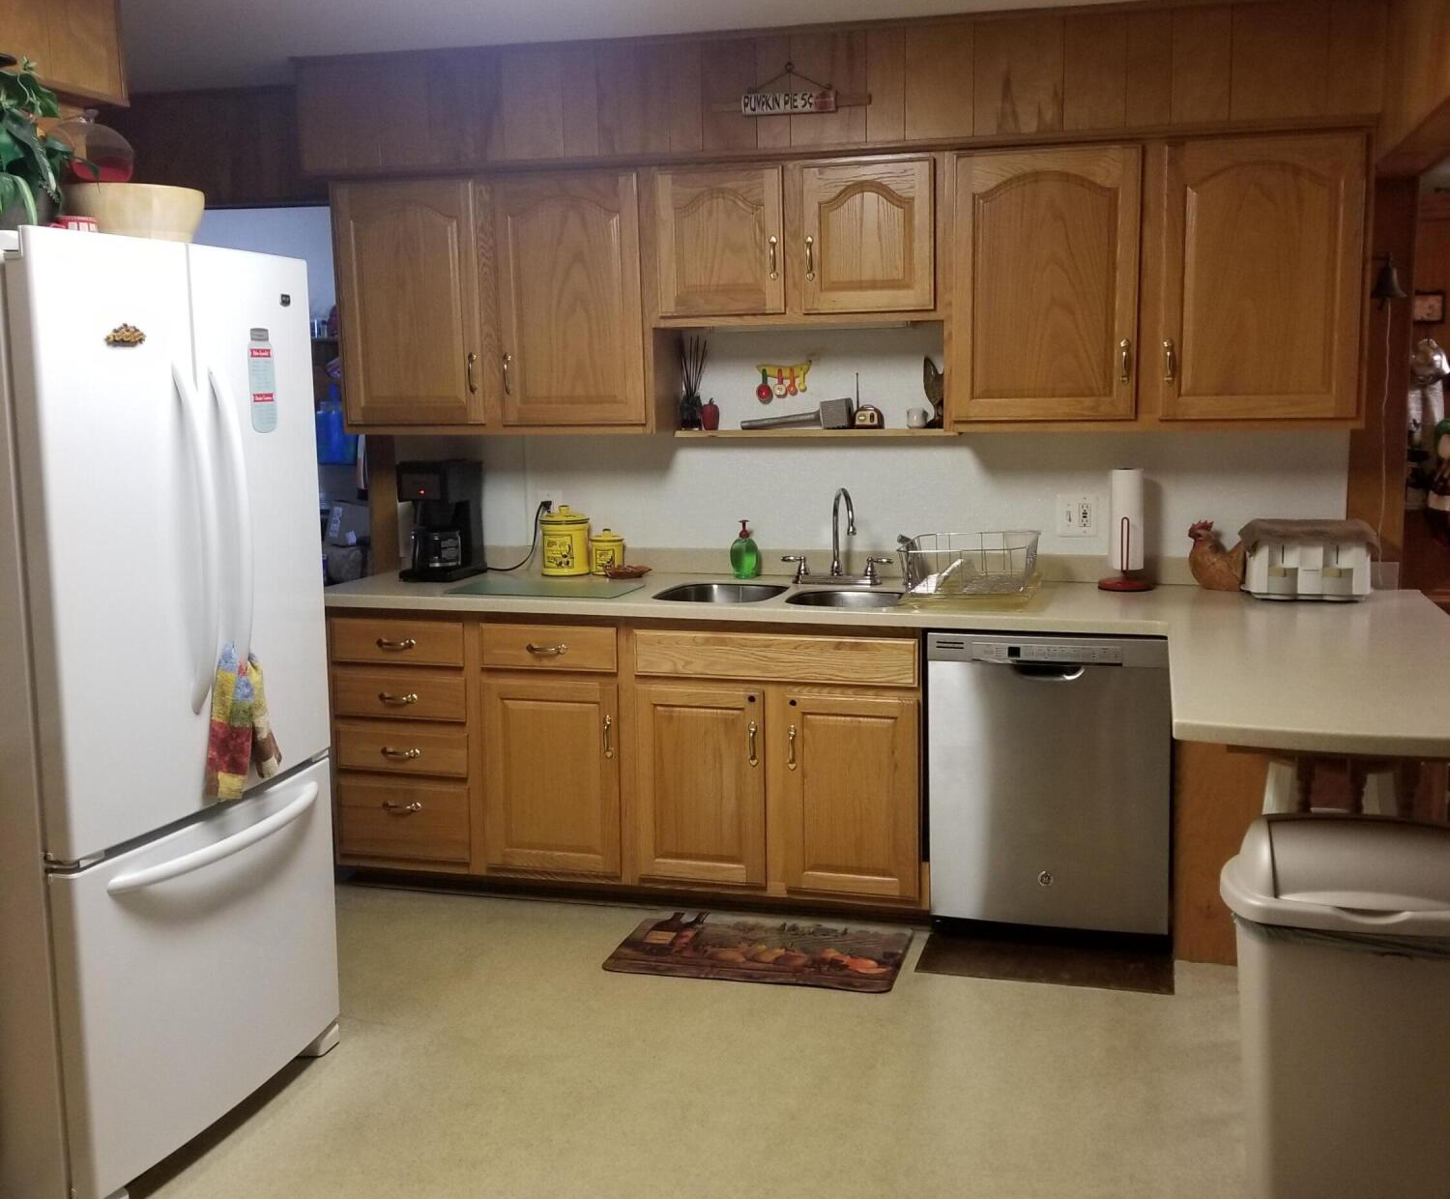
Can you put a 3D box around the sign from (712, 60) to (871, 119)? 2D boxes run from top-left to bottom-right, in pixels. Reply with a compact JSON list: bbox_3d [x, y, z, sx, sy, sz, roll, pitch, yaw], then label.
[{"bbox_3d":[0.169,-1.372,3.904,0.435,0.140,0.030,2,9,16],"label":"sign"}]

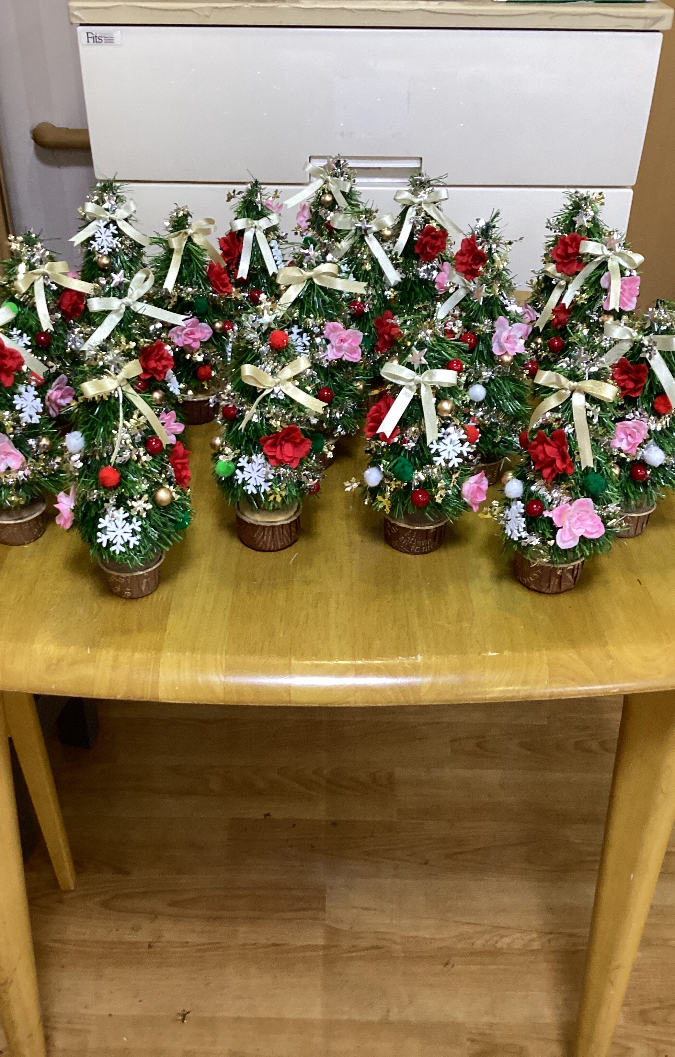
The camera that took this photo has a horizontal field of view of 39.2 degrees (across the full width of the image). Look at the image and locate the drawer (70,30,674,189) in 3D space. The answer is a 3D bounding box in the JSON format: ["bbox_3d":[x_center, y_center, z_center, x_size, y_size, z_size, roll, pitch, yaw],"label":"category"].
[{"bbox_3d":[0.039,-0.653,1.402,0.735,0.185,0.390,0,33,-1],"label":"drawer"}]

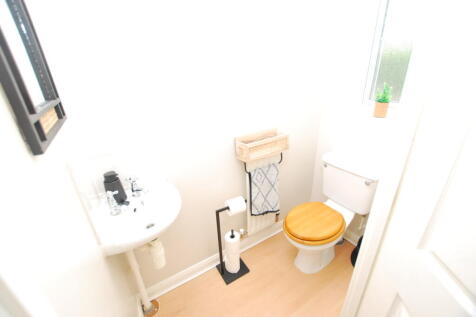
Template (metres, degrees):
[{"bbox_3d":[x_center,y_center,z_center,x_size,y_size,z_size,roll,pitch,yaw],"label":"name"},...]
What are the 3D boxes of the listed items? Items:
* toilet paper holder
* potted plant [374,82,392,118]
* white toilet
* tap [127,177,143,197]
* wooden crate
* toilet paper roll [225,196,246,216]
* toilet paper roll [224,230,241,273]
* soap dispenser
[{"bbox_3d":[-0.034,0.583,1.432,0.225,0.575,0.180,-15,26,-28],"label":"toilet paper holder"},{"bbox_3d":[0.938,-0.372,1.284,0.092,0.215,0.092,-15,26,-28],"label":"potted plant"},{"bbox_3d":[0.640,0.434,1.474,0.720,0.773,0.410,-15,26,-28],"label":"white toilet"},{"bbox_3d":[-0.508,0.151,0.995,0.085,0.100,0.045,2,23,9],"label":"tap"},{"bbox_3d":[0.172,-0.092,1.349,0.335,0.130,0.125,-15,26,-28],"label":"wooden crate"},{"bbox_3d":[-0.016,0.326,1.341,0.108,0.105,0.105,-15,26,-28],"label":"toilet paper roll"},{"bbox_3d":[-0.043,0.696,1.483,0.106,0.312,0.106,-2,23,1],"label":"toilet paper roll"},{"bbox_3d":[-0.586,0.141,0.947,0.070,0.152,0.066,4,24,14],"label":"soap dispenser"}]

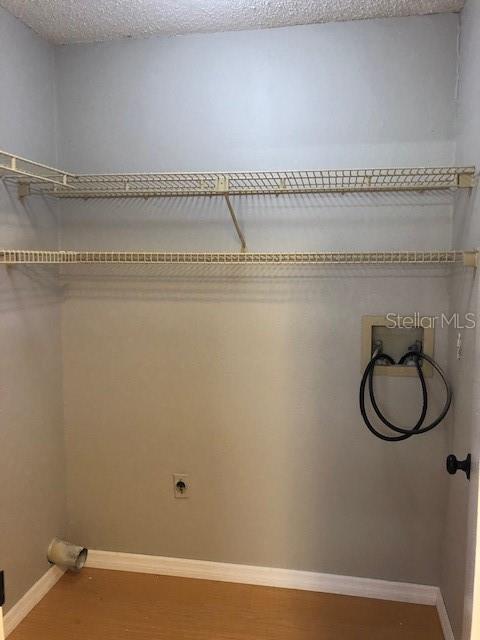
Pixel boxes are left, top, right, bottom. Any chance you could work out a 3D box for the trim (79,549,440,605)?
[{"bbox_3d":[0.016,1.168,2.372,1.687,0.087,0.016,1,5,10],"label":"trim"}]

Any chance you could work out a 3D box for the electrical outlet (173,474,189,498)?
[{"bbox_3d":[-0.271,0.773,2.394,0.071,0.115,0.012,1,5,10],"label":"electrical outlet"}]

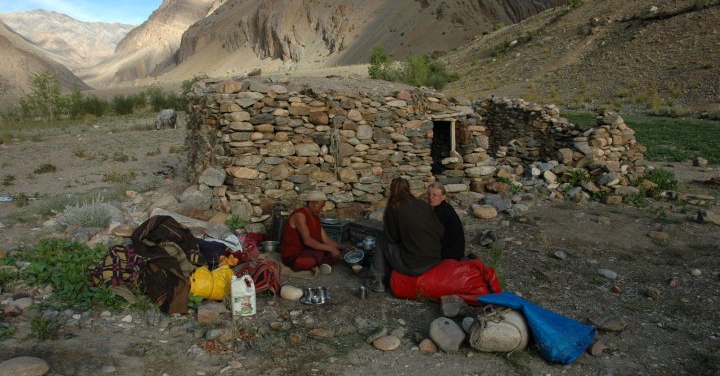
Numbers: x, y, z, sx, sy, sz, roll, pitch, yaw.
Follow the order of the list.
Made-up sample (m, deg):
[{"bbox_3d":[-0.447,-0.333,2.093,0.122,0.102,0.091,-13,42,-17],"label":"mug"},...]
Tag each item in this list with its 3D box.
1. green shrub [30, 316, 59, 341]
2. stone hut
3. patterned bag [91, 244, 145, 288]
[{"bbox_3d":[-2.252,0.991,3.822,0.180,0.130,0.150,-6,12,-31],"label":"green shrub"},{"bbox_3d":[0.718,-0.963,9.855,7.200,2.000,3.500,-3,10,-15],"label":"stone hut"},{"bbox_3d":[-2.124,0.721,4.903,0.460,0.290,0.330,-3,11,-19],"label":"patterned bag"}]

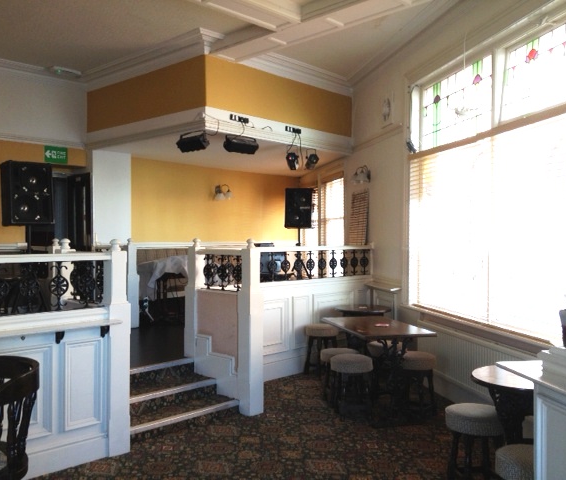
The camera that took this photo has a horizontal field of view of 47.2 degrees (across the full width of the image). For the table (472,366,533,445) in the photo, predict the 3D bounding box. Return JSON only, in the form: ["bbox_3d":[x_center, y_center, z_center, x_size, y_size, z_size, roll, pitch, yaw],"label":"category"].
[{"bbox_3d":[1.463,1.168,3.765,0.700,0.740,0.700,0,0,0],"label":"table"}]

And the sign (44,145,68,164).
[{"bbox_3d":[-2.997,-1.131,8.583,0.020,0.220,0.325,0,0,43],"label":"sign"}]

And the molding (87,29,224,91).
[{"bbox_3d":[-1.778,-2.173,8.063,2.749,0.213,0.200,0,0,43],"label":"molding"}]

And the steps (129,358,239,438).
[{"bbox_3d":[-1.018,1.293,5.333,0.713,0.397,1.227,0,0,43],"label":"steps"}]

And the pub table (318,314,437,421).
[{"bbox_3d":[0.846,1.156,5.905,0.665,0.740,1.200,0,0,-12],"label":"pub table"}]

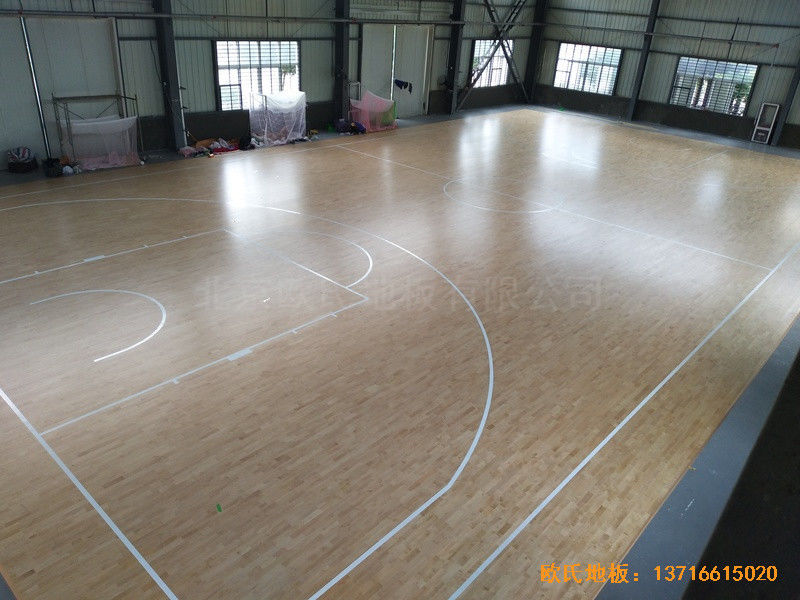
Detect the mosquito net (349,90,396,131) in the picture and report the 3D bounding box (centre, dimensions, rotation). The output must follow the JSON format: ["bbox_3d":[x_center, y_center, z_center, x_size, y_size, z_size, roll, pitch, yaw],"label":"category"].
[{"bbox_3d":[-1.112,-8.375,26.290,1.150,1.660,2.000,25,33,36],"label":"mosquito net"}]

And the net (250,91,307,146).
[{"bbox_3d":[-4.612,-6.888,22.626,1.000,1.800,2.000,25,33,36],"label":"net"}]

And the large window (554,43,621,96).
[{"bbox_3d":[10.732,-13.264,34.546,3.720,2.440,0.120,25,33,36],"label":"large window"}]

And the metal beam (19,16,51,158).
[{"bbox_3d":[-10.412,-5.880,17.195,0.140,4.030,0.140,25,33,36],"label":"metal beam"}]

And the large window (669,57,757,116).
[{"bbox_3d":[15.854,-10.863,30.525,3.720,2.370,0.120,25,33,36],"label":"large window"}]

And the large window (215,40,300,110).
[{"bbox_3d":[-5.217,-8.432,22.550,0.120,2.390,3.680,25,33,36],"label":"large window"}]

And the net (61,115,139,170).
[{"bbox_3d":[-9.092,-4.834,18.254,1.130,1.430,1.830,25,33,36],"label":"net"}]

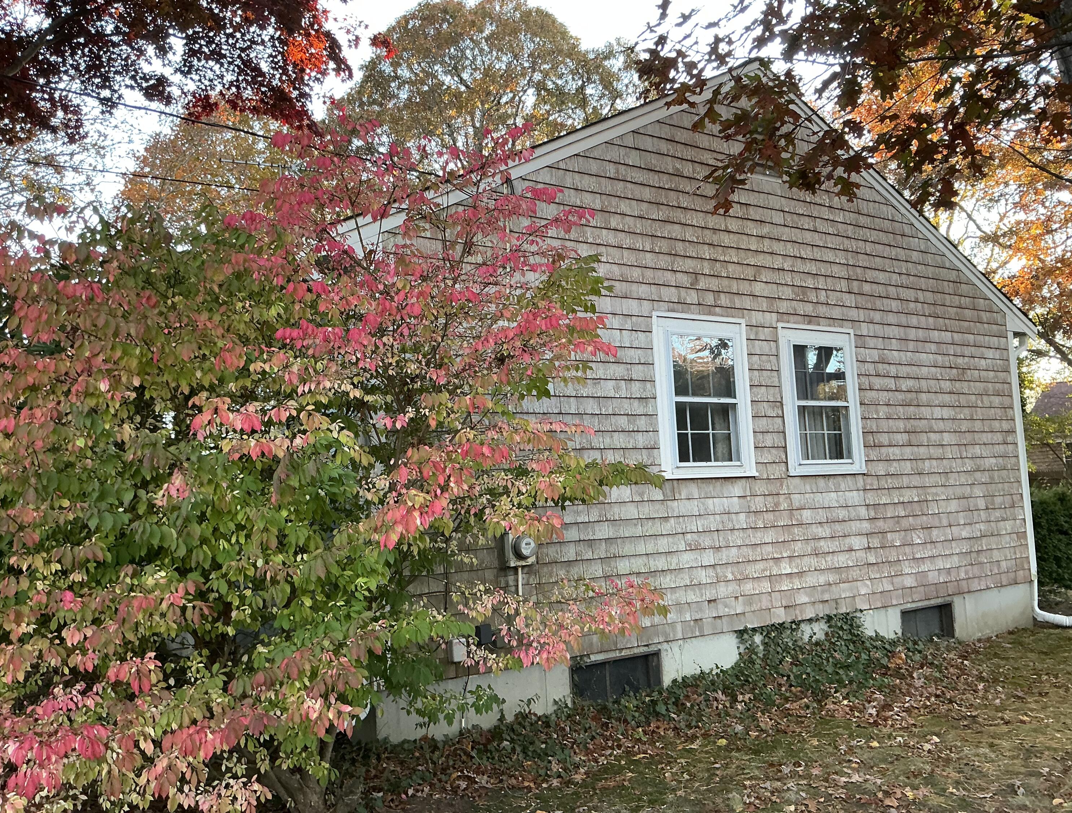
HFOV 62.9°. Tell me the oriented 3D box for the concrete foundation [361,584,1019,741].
[{"bbox_3d":[2.070,2.068,7.535,7.401,0.462,0.300,1,-7,-32],"label":"concrete foundation"}]

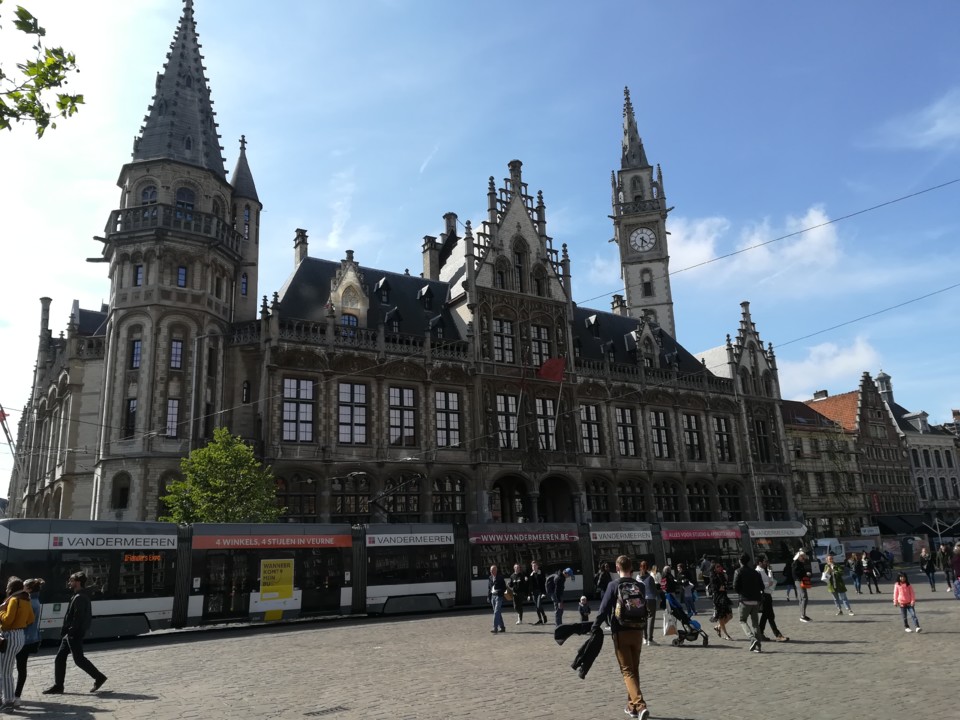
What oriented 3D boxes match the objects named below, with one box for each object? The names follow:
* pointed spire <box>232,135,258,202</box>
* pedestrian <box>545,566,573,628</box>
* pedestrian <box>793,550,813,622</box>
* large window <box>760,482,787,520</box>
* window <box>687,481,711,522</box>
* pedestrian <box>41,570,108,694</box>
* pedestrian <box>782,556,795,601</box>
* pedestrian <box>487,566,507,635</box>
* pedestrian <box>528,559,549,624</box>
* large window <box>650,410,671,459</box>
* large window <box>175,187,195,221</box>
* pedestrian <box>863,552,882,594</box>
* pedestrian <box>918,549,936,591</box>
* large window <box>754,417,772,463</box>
[{"bbox_3d":[-15.329,-12.429,46.553,2.100,4.601,2.100,7,-18,-34],"label":"pointed spire"},{"bbox_3d":[2.177,6.514,19.709,0.800,1.600,0.520,-4,-15,5],"label":"pedestrian"},{"bbox_3d":[8.252,5.755,18.452,0.500,1.762,0.460,-11,-17,30],"label":"pedestrian"},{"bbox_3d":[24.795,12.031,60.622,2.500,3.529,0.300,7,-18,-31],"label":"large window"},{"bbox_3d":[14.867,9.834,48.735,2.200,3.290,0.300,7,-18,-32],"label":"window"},{"bbox_3d":[-6.203,4.206,11.173,0.820,1.770,0.520,-2,-15,-1],"label":"pedestrian"},{"bbox_3d":[12.202,8.627,28.474,0.450,1.647,0.450,-5,-15,8],"label":"pedestrian"},{"bbox_3d":[0.453,6.541,19.808,0.500,1.727,0.380,-12,-17,33],"label":"pedestrian"},{"bbox_3d":[1.707,6.849,21.206,0.500,1.780,0.450,-9,-17,24],"label":"pedestrian"},{"bbox_3d":[12.114,4.985,48.404,1.550,3.322,0.300,7,-18,-32],"label":"large window"},{"bbox_3d":[-16.471,-8.629,40.317,0.960,2.176,0.300,7,-18,-34],"label":"large window"},{"bbox_3d":[15.892,8.657,29.329,0.500,1.640,0.400,-4,-15,6],"label":"pedestrian"},{"bbox_3d":[18.766,8.786,30.223,0.500,1.710,0.450,-10,-17,25],"label":"pedestrian"},{"bbox_3d":[25.457,7.367,64.518,1.647,3.830,0.300,7,-18,-34],"label":"large window"}]

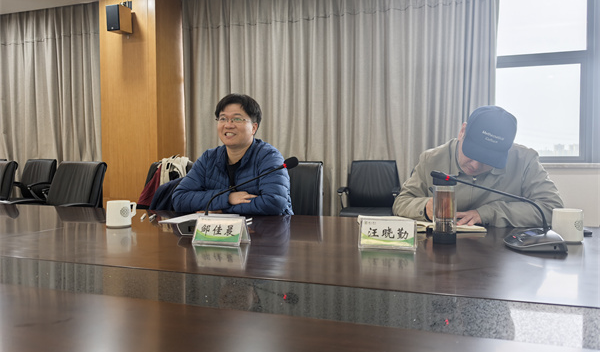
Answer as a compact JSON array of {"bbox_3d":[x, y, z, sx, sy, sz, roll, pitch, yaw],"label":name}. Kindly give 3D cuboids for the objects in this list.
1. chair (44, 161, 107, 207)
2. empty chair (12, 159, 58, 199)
[{"bbox_3d":[-1.795,0.383,3.455,0.620,0.960,0.640,1,3,27],"label":"chair"},{"bbox_3d":[-3.453,0.280,5.897,0.620,0.960,0.640,1,2,22],"label":"empty chair"}]

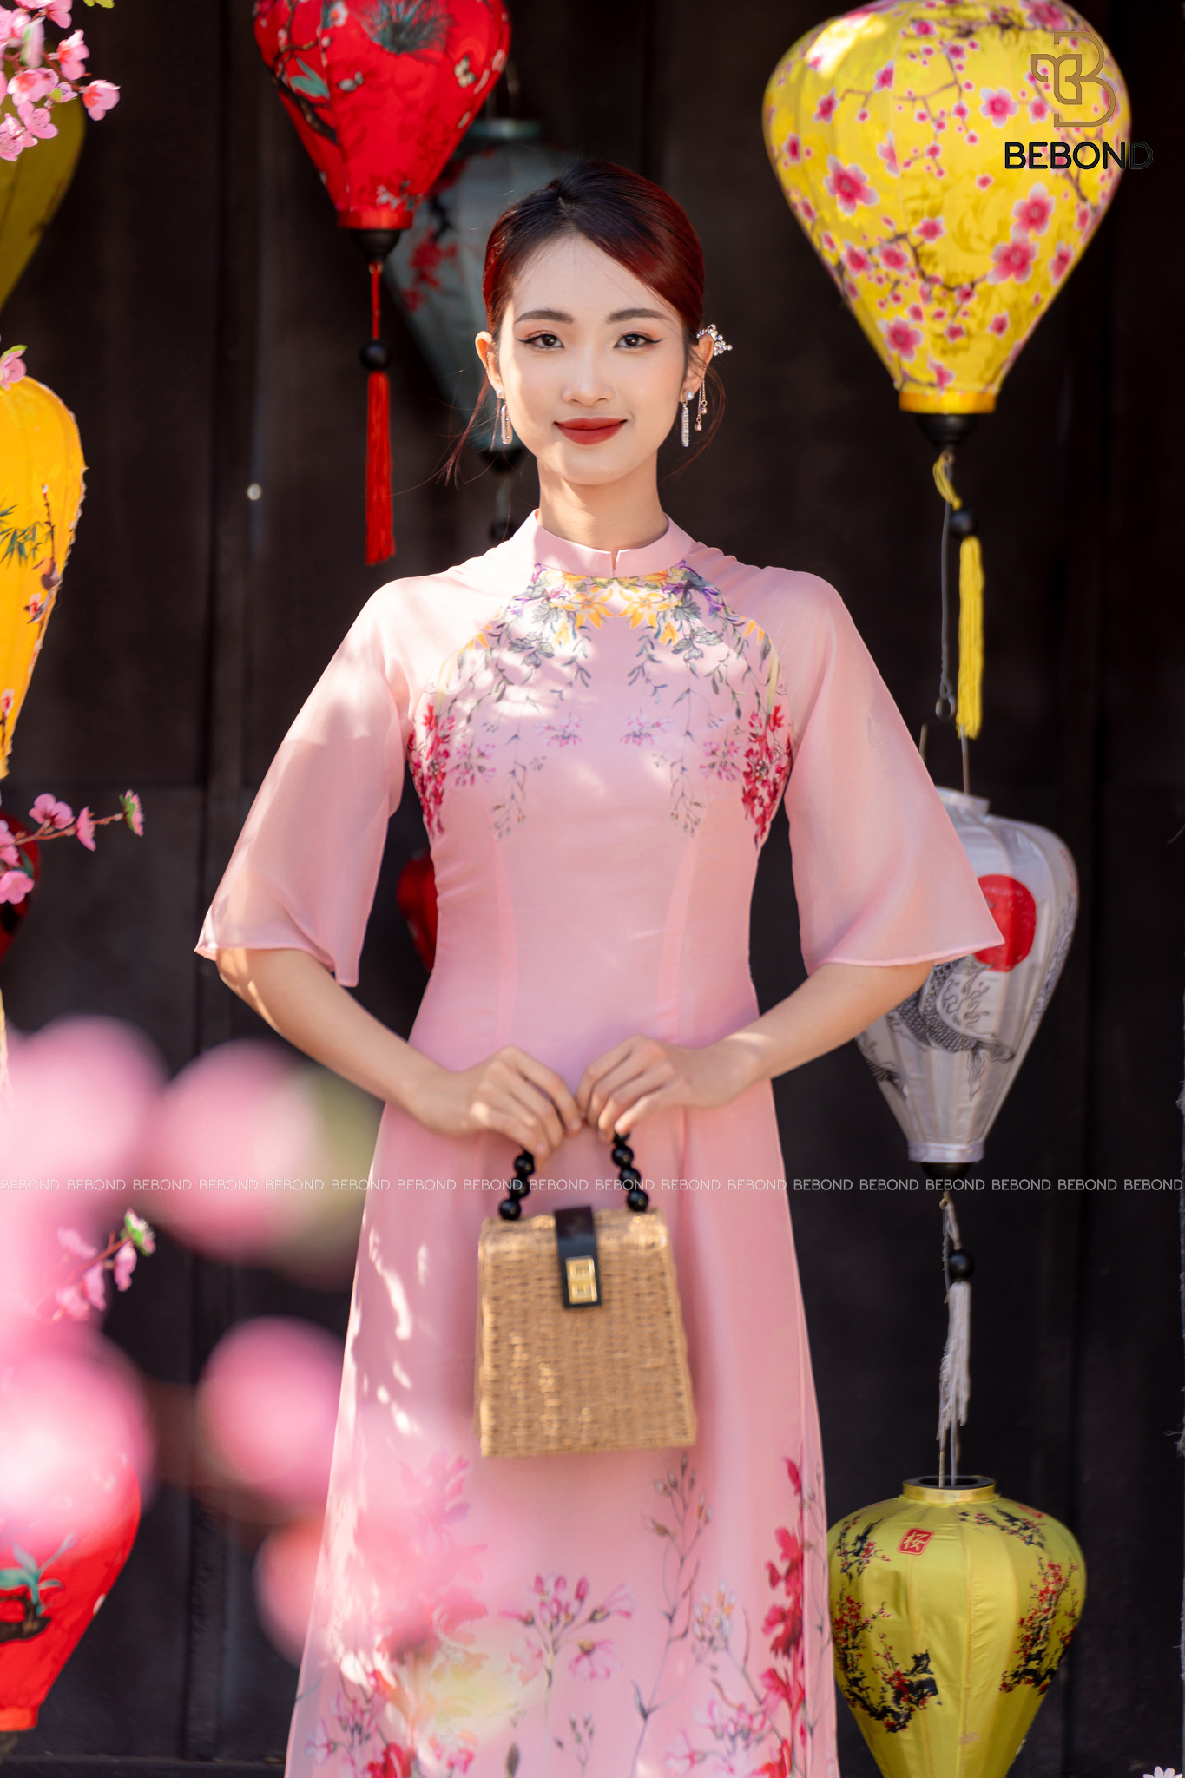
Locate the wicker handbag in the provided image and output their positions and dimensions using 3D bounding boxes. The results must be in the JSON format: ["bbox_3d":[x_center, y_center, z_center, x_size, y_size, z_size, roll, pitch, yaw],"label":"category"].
[{"bbox_3d":[-0.008,0.269,4.770,0.150,0.235,0.085,-4,4,-5],"label":"wicker handbag"}]

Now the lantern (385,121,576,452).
[{"bbox_3d":[-0.072,-0.495,5.600,0.202,0.275,0.202,1,3,0],"label":"lantern"}]

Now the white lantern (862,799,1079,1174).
[{"bbox_3d":[0.279,0.068,5.300,0.200,0.290,0.200,1,3,0],"label":"white lantern"}]

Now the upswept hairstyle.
[{"bbox_3d":[-0.005,-0.426,5.060,0.200,0.232,0.215,1,3,0],"label":"upswept hairstyle"}]

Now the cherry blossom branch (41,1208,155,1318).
[{"bbox_3d":[-0.352,0.267,4.840,0.086,0.083,0.062,1,3,0],"label":"cherry blossom branch"}]

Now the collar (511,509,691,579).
[{"bbox_3d":[0.007,-0.256,5.040,0.136,0.053,0.125,0,3,-3],"label":"collar"}]

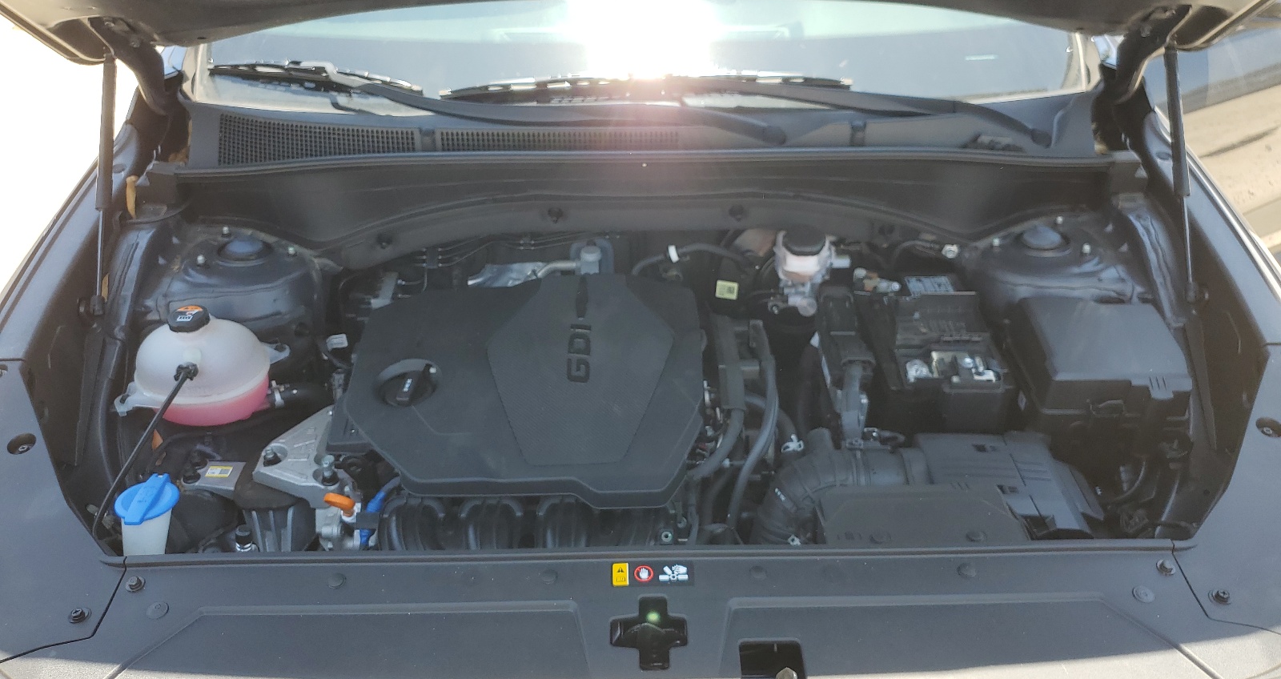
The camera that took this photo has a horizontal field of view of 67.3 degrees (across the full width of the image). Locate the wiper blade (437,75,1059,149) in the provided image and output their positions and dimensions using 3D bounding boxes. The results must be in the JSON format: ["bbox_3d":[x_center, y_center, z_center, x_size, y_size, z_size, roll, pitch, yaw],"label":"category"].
[{"bbox_3d":[0.163,-0.376,1.528,0.935,0.068,0.105,3,32,6],"label":"wiper blade"}]

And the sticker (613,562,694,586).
[{"bbox_3d":[0.011,0.215,0.880,0.075,0.001,0.024,-1,51,0],"label":"sticker"}]

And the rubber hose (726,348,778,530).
[{"bbox_3d":[0.132,0.118,1.150,0.056,0.100,0.220,-1,32,0],"label":"rubber hose"}]

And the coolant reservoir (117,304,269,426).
[{"bbox_3d":[-0.536,0.039,1.165,0.172,0.145,0.145,-1,32,0],"label":"coolant reservoir"}]

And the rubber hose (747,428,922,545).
[{"bbox_3d":[0.219,0.166,1.070,0.180,0.105,0.115,-1,32,0],"label":"rubber hose"}]

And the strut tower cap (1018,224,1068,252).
[{"bbox_3d":[0.578,-0.143,1.380,0.068,0.025,0.068,-4,28,2],"label":"strut tower cap"}]

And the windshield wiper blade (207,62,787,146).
[{"bbox_3d":[-0.259,-0.391,1.546,0.965,0.062,0.085,8,33,13],"label":"windshield wiper blade"}]

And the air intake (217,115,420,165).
[{"bbox_3d":[-0.491,-0.299,1.476,0.315,0.040,0.110,1,32,3],"label":"air intake"}]

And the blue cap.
[{"bbox_3d":[-0.513,0.168,1.000,0.059,0.023,0.067,-2,32,-2],"label":"blue cap"}]

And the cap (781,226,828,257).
[{"bbox_3d":[0.235,-0.139,1.375,0.064,0.026,0.064,-1,32,0],"label":"cap"}]

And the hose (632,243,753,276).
[{"bbox_3d":[0.073,-0.113,1.360,0.172,0.038,0.050,-1,32,0],"label":"hose"}]

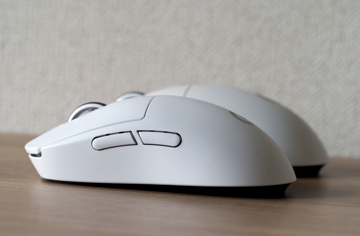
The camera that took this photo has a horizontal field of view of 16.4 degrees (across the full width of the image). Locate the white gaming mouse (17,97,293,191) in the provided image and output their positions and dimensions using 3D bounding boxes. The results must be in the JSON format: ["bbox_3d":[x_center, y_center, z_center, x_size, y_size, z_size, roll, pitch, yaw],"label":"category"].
[{"bbox_3d":[-0.006,0.010,0.555,0.119,0.039,0.062,4,6,12],"label":"white gaming mouse"}]

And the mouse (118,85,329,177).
[{"bbox_3d":[0.011,0.004,0.620,0.126,0.040,0.064,4,6,12],"label":"mouse"}]

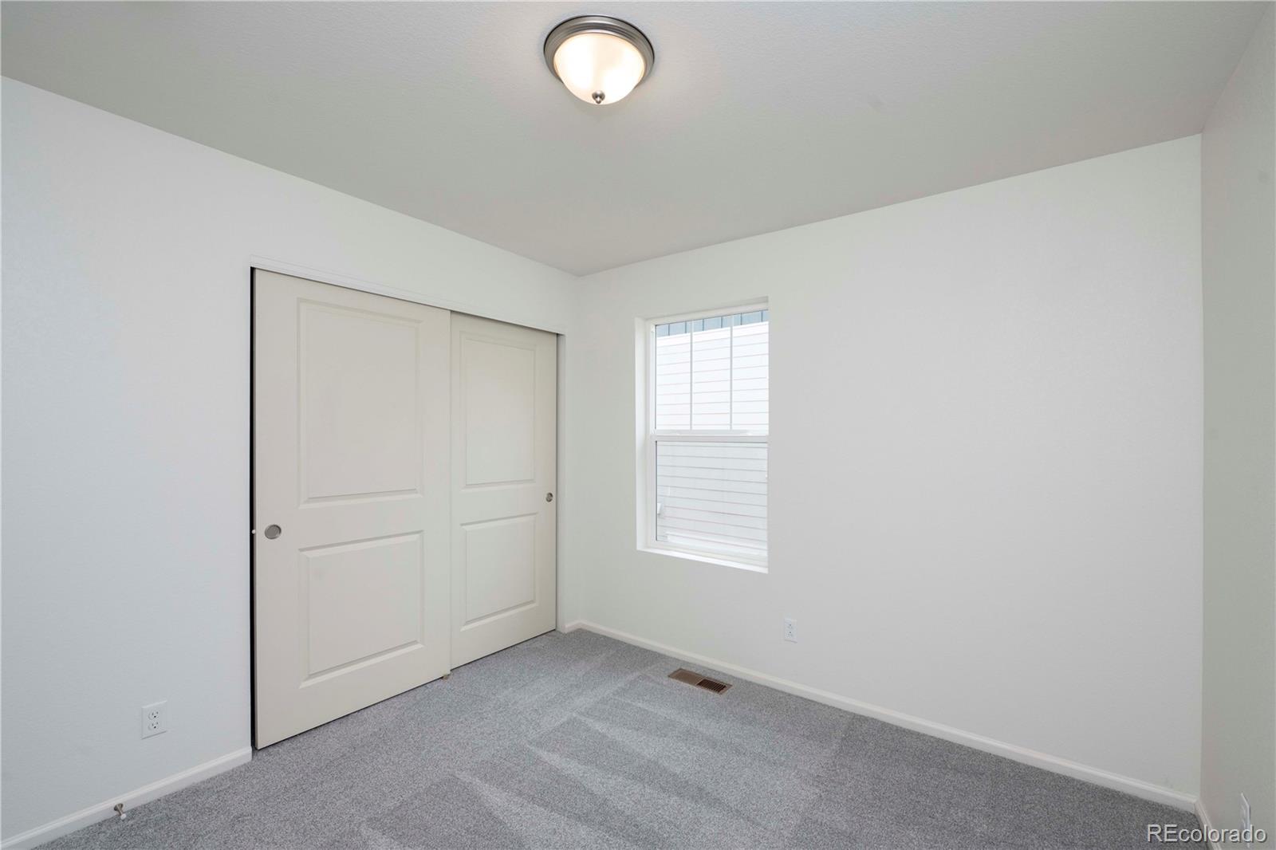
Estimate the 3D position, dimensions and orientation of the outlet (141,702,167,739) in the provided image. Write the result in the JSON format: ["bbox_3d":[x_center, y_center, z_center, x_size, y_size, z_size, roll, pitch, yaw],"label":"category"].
[{"bbox_3d":[-1.754,1.072,1.930,0.008,0.115,0.071,0,0,37],"label":"outlet"}]

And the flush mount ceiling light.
[{"bbox_3d":[-0.112,-0.995,1.533,0.320,0.138,0.320,0,0,0],"label":"flush mount ceiling light"}]

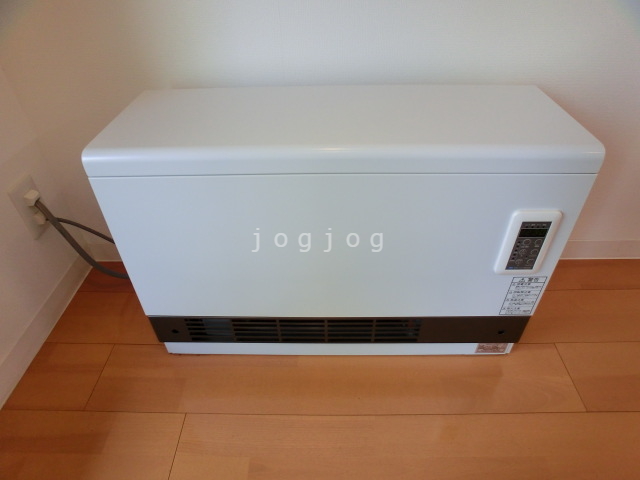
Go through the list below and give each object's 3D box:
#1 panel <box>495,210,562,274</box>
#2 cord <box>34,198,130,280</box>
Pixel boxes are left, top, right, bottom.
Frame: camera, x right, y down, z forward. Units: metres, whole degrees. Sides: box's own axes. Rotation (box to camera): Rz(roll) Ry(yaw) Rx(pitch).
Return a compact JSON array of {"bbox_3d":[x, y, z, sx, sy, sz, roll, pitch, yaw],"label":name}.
[{"bbox_3d":[0.338,0.008,0.638,0.076,0.131,0.015,0,39,1],"label":"panel"},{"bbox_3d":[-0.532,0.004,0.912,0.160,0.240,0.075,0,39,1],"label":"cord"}]

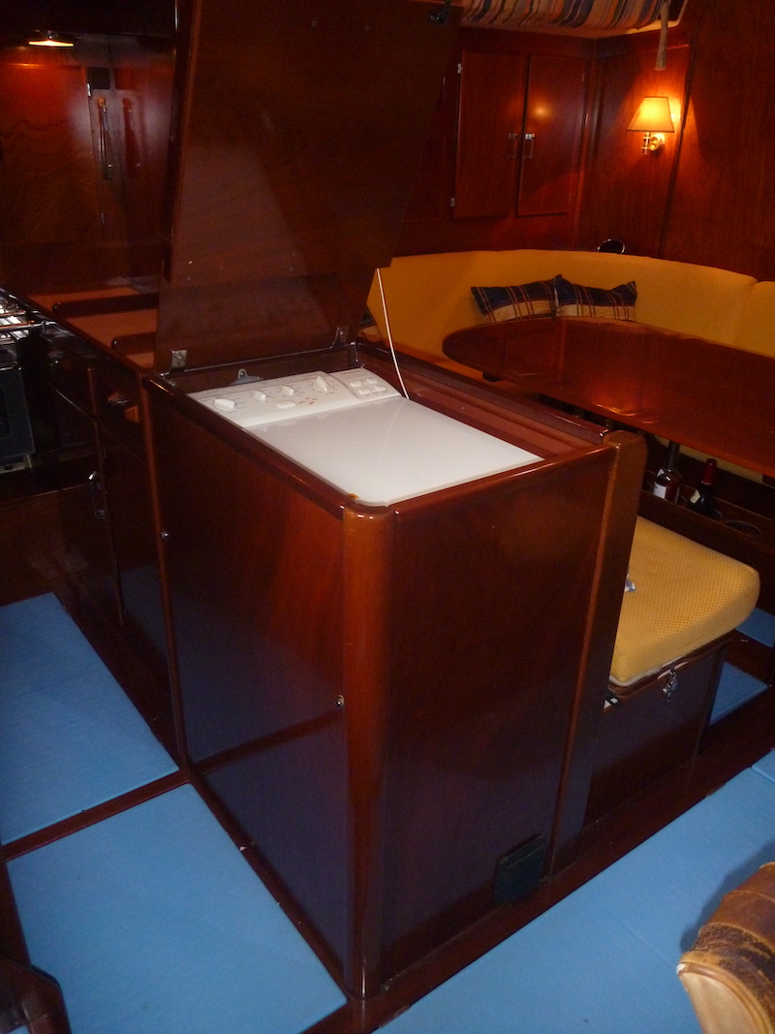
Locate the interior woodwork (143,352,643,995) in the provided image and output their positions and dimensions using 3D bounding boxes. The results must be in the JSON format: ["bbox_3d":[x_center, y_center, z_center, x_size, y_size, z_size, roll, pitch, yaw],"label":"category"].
[{"bbox_3d":[-0.041,0.236,1.648,0.515,0.935,0.710,-17,32,-33],"label":"interior woodwork"}]

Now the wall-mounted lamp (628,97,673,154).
[{"bbox_3d":[0.995,-1.478,3.150,0.190,0.205,0.175,-12,29,-26],"label":"wall-mounted lamp"}]

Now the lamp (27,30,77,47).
[{"bbox_3d":[-0.863,-1.228,2.150,0.120,0.045,0.120,-17,32,-33],"label":"lamp"}]

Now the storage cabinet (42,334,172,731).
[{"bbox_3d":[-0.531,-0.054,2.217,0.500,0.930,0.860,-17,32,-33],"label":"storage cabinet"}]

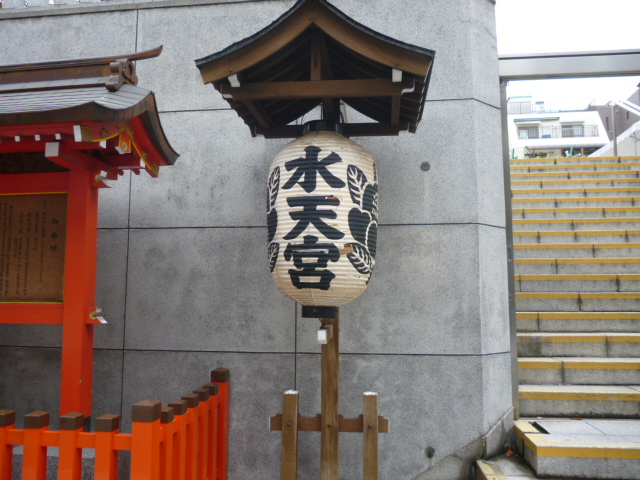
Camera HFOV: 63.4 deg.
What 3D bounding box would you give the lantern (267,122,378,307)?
[{"bbox_3d":[0.014,-0.096,2.475,0.525,0.900,0.525,-1,-6,7],"label":"lantern"}]

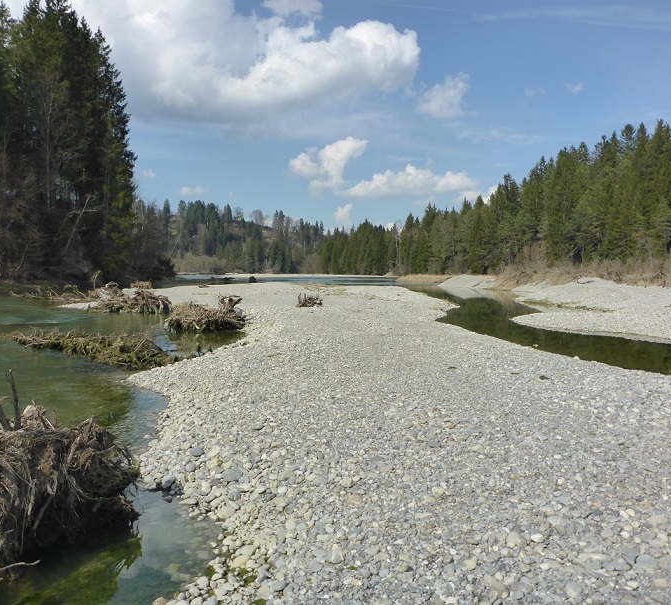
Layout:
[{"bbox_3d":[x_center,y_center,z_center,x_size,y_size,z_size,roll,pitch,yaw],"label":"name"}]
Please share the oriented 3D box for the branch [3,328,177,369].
[{"bbox_3d":[-5.680,0.905,14.761,5.400,0.570,1.400,2,4,41],"label":"branch"}]

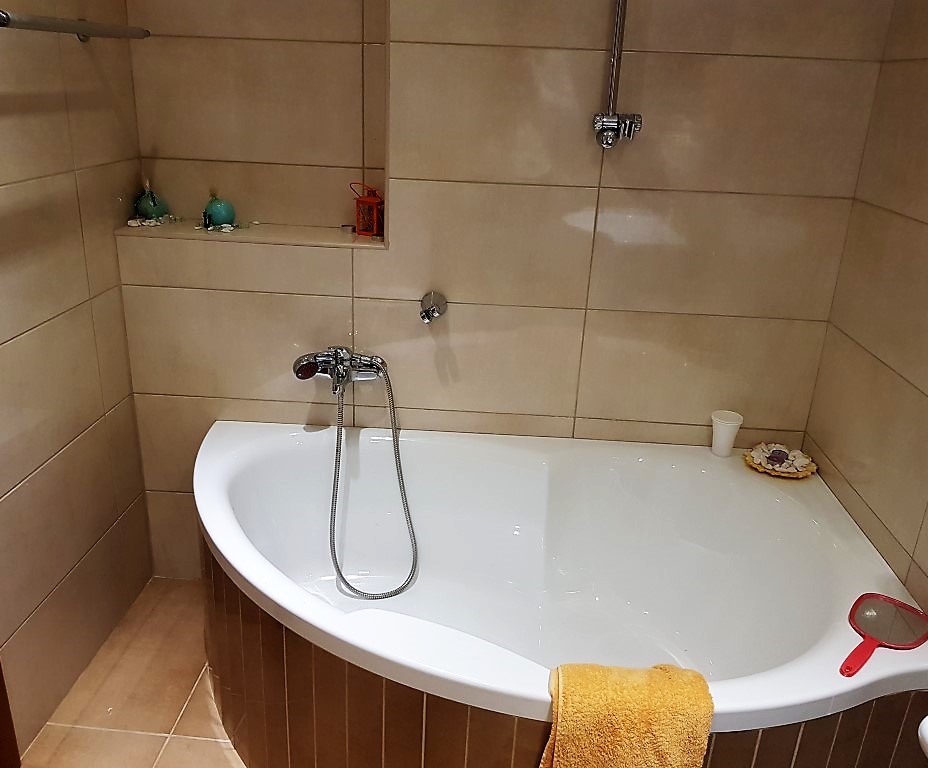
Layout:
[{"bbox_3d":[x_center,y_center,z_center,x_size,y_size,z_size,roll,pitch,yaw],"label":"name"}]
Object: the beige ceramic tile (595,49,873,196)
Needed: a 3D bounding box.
[{"bbox_3d":[0.626,-0.591,1.770,0.599,0.300,0.010,3,21,2],"label":"beige ceramic tile"}]

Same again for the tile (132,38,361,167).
[{"bbox_3d":[-0.560,-0.730,2.000,0.603,0.300,0.012,3,21,2],"label":"tile"}]

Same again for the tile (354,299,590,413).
[{"bbox_3d":[0.007,-0.066,2.009,0.594,0.300,0.010,3,21,2],"label":"tile"}]

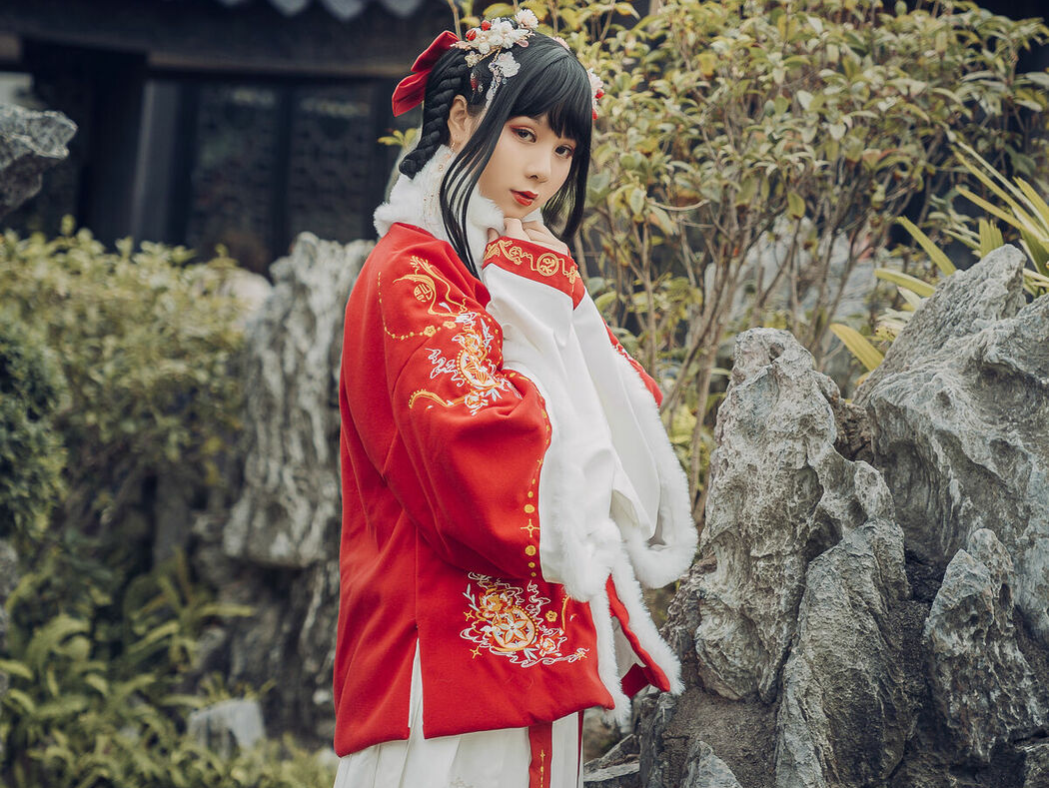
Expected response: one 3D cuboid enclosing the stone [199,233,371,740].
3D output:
[{"bbox_3d":[-0.470,0.202,9.000,0.430,1.100,0.380,4,3,-3],"label":"stone"}]

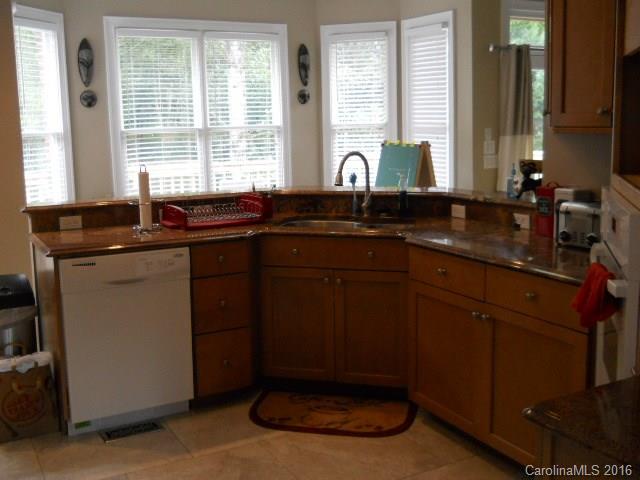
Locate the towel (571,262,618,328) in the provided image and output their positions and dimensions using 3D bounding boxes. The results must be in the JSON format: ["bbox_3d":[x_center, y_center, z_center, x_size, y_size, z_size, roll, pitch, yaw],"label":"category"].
[{"bbox_3d":[0.776,0.157,1.930,0.110,0.180,0.180,2,10,15],"label":"towel"}]

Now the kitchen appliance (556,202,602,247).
[{"bbox_3d":[1.225,-0.067,2.967,0.260,0.190,0.235,-8,12,-39],"label":"kitchen appliance"}]

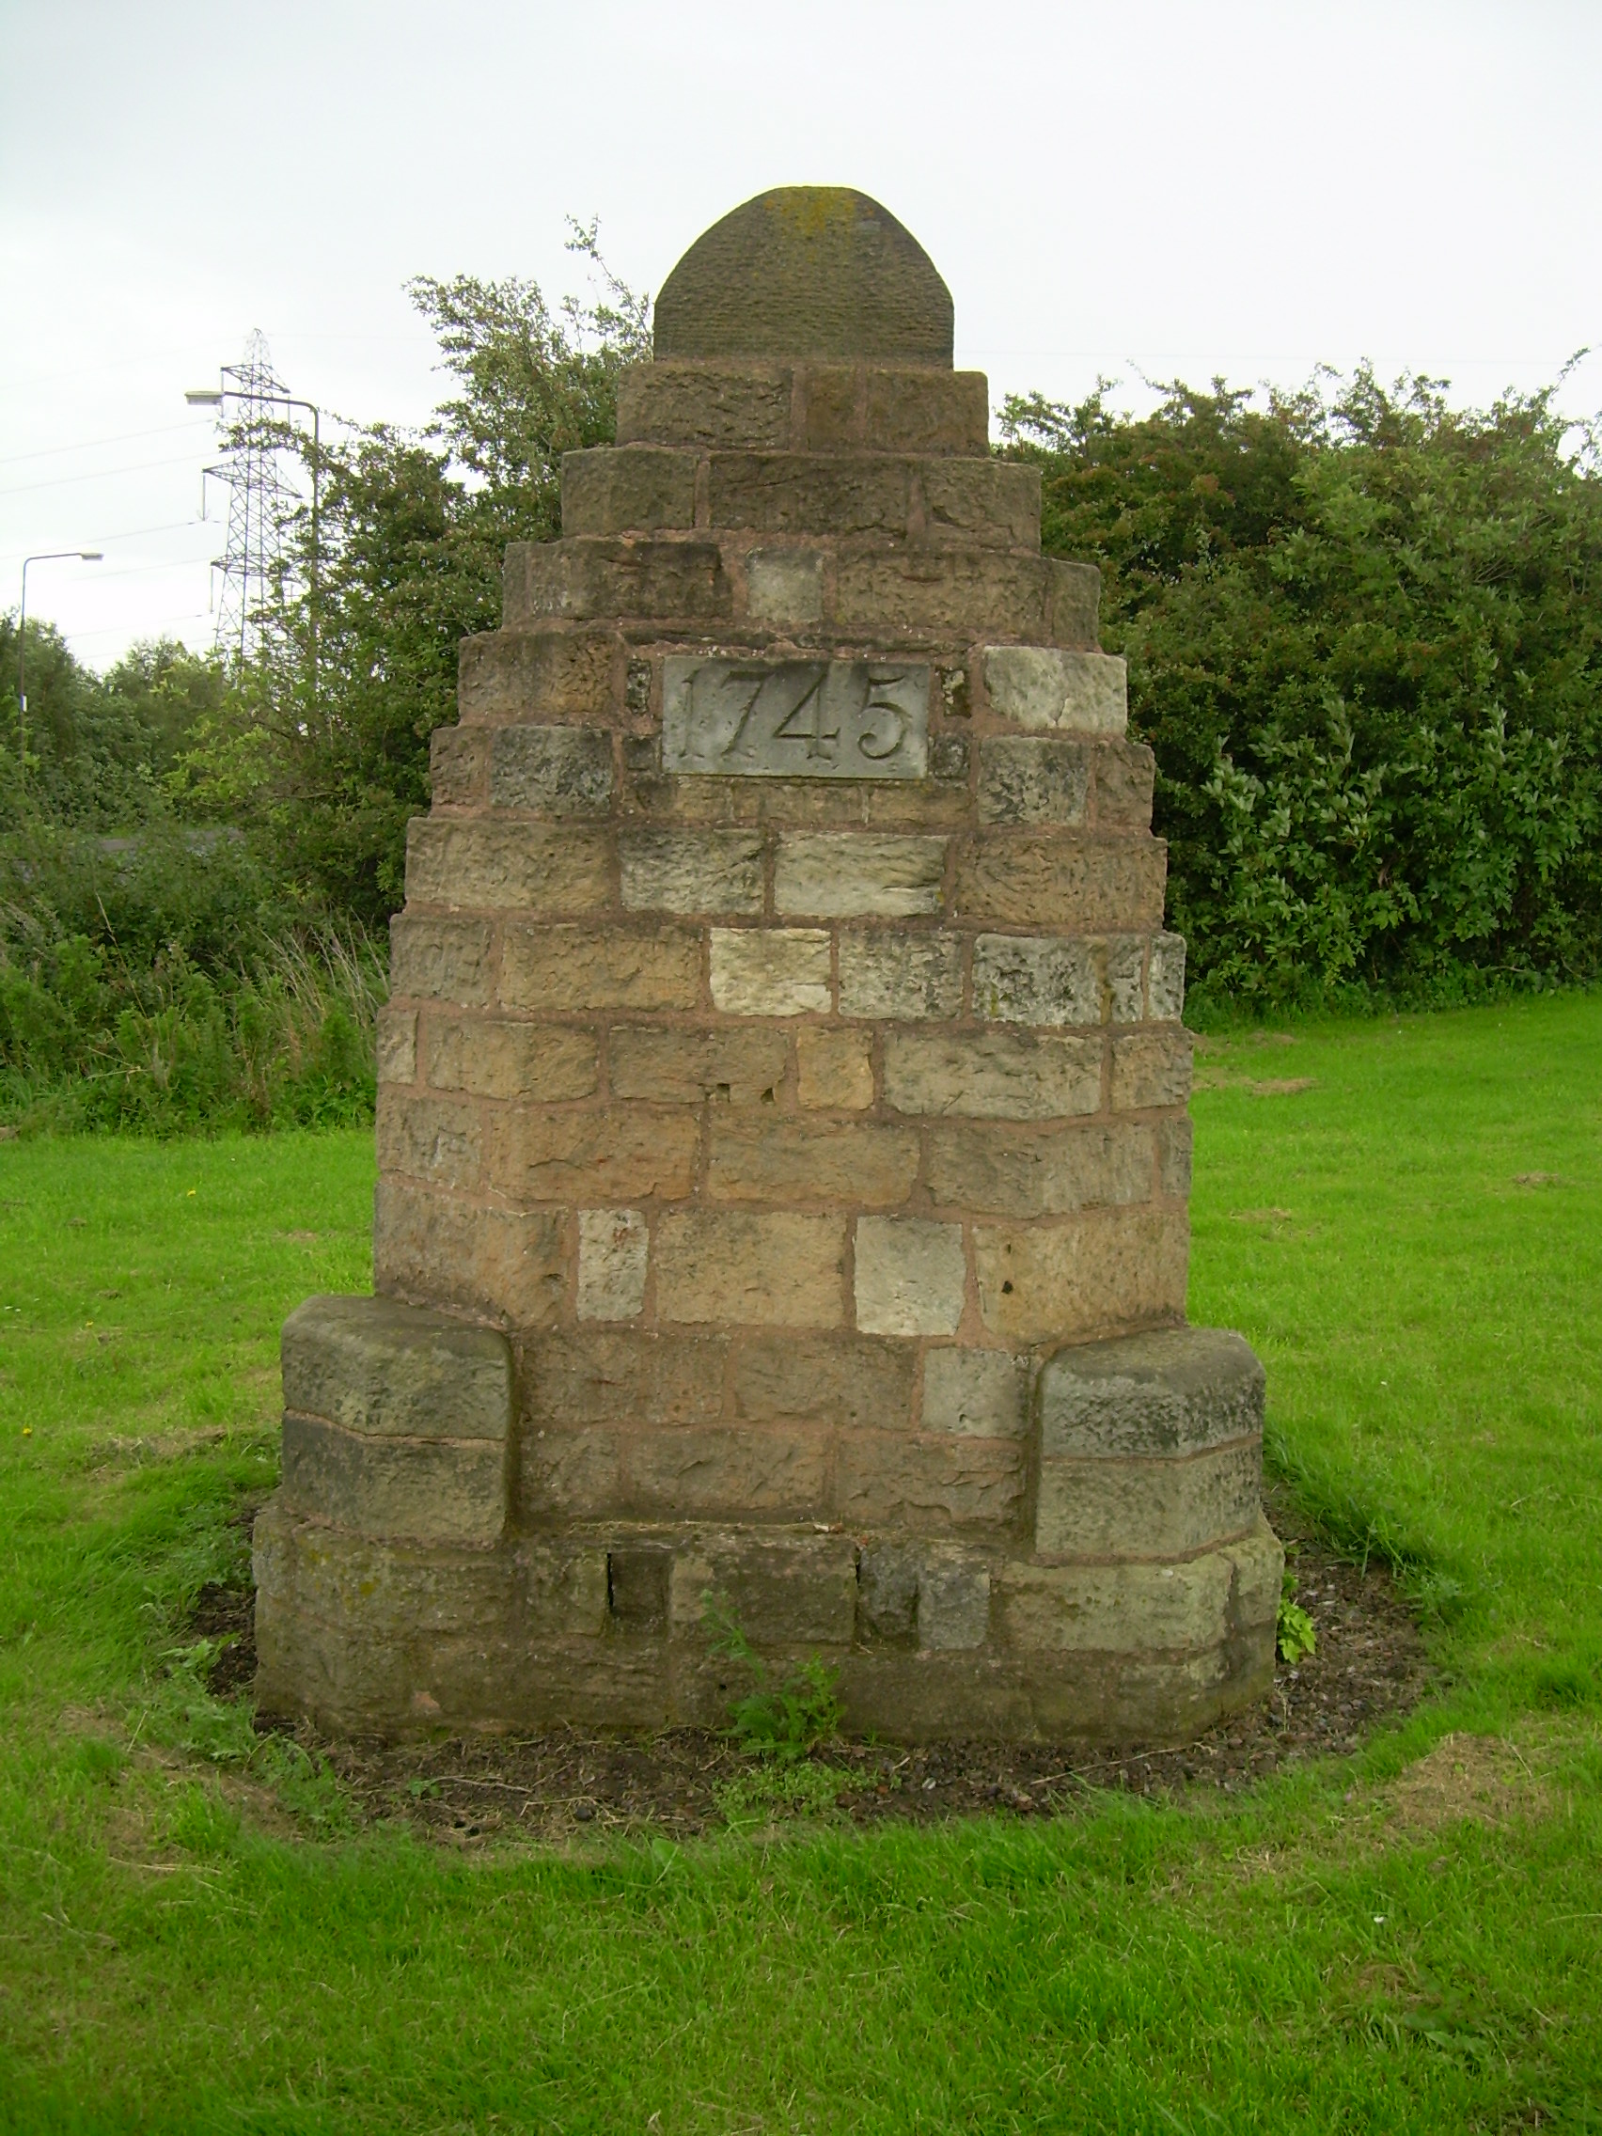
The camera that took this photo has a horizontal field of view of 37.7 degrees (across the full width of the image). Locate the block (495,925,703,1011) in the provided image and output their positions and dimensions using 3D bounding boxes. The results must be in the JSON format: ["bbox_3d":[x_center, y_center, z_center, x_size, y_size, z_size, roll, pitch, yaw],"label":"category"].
[{"bbox_3d":[-0.380,-0.199,4.570,0.377,0.158,0.200,2,5,0],"label":"block"}]

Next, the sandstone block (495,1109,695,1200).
[{"bbox_3d":[-0.397,0.158,4.580,0.397,0.172,0.200,2,5,0],"label":"sandstone block"}]

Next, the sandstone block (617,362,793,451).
[{"bbox_3d":[-0.179,-1.249,4.488,0.331,0.165,0.190,2,6,0],"label":"sandstone block"}]

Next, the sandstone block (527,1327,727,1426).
[{"bbox_3d":[-0.333,0.587,4.613,0.382,0.185,0.200,2,4,0],"label":"sandstone block"}]

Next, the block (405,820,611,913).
[{"bbox_3d":[-0.561,-0.387,4.499,0.427,0.163,0.318,2,4,1],"label":"block"}]

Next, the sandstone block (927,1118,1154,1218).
[{"bbox_3d":[0.478,0.192,4.626,0.471,0.176,0.300,2,4,0],"label":"sandstone block"}]

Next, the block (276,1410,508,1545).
[{"bbox_3d":[-0.728,0.720,4.213,0.429,0.194,0.250,2,6,0],"label":"block"}]

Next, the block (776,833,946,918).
[{"bbox_3d":[0.106,-0.350,4.245,0.303,0.142,0.150,2,6,0],"label":"block"}]

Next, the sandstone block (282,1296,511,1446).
[{"bbox_3d":[-0.774,0.577,4.612,0.473,0.189,0.440,2,4,0],"label":"sandstone block"}]

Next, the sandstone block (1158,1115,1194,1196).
[{"bbox_3d":[0.719,0.176,4.872,0.151,0.161,0.170,-3,6,-44],"label":"sandstone block"}]

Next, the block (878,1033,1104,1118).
[{"bbox_3d":[0.376,0.009,4.590,0.435,0.166,0.240,2,4,0],"label":"block"}]

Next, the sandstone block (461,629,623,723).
[{"bbox_3d":[-0.524,-0.773,4.702,0.345,0.171,0.260,2,4,0],"label":"sandstone block"}]

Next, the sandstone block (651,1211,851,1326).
[{"bbox_3d":[-0.098,0.379,4.596,0.368,0.220,0.200,2,4,0],"label":"sandstone block"}]

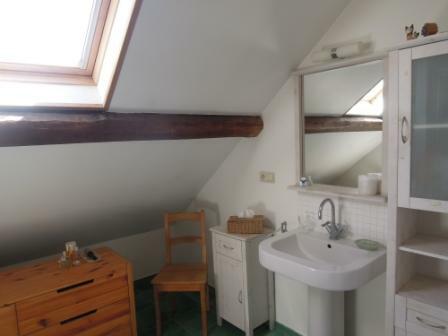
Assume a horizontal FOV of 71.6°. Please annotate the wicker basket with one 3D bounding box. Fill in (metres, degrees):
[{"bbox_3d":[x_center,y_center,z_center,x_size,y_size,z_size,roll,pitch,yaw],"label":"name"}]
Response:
[{"bbox_3d":[0.176,0.435,2.371,0.265,0.099,0.130,-1,6,12],"label":"wicker basket"}]

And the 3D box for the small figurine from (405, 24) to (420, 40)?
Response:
[{"bbox_3d":[0.825,-0.594,1.362,0.056,0.063,0.040,3,8,40],"label":"small figurine"}]

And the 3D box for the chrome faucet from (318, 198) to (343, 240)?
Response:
[{"bbox_3d":[0.649,0.329,1.937,0.178,0.267,0.140,-8,8,-41],"label":"chrome faucet"}]

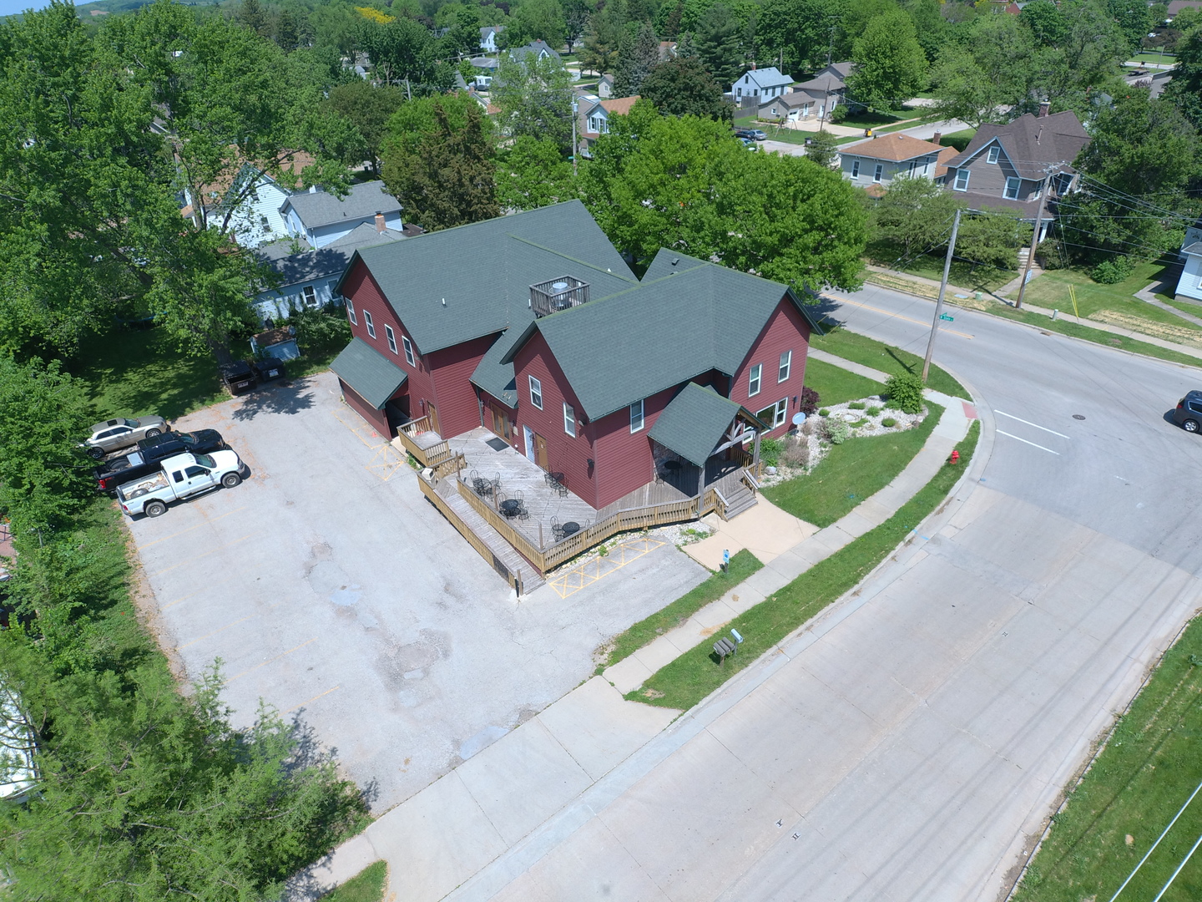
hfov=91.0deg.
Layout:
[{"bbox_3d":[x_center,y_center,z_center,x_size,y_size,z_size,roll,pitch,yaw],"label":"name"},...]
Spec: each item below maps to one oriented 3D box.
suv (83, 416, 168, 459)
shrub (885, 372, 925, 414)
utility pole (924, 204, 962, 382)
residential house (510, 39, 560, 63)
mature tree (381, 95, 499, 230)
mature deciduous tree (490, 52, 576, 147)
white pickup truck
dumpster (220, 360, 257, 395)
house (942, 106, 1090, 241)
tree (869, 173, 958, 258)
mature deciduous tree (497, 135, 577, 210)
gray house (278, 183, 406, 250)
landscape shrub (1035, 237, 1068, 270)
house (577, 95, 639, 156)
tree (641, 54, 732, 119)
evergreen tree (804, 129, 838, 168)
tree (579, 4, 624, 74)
[{"bbox_3d":[-29.478,-1.083,36.114,5.000,1.480,1.880,-27,43,-30],"label":"suv"},{"bbox_3d":[17.988,-3.432,34.647,2.100,2.300,2.100,-28,43,-31],"label":"shrub"},{"bbox_3d":[19.863,-8.564,34.510,0.380,10.447,0.380,-28,43,-31],"label":"utility pole"},{"bbox_3d":[-17.823,-104.750,157.294,12.500,8.095,11.000,-28,43,-31],"label":"residential house"},{"bbox_3d":[-15.342,-25.992,56.892,10.500,14.000,11.000,-28,43,-30],"label":"mature tree"},{"bbox_3d":[-11.261,-58.666,99.000,13.900,14.500,13.900,-2,36,0],"label":"mature deciduous tree"},{"bbox_3d":[-22.775,1.613,31.973,5.800,1.980,2.050,-27,42,-29],"label":"white pickup truck"},{"bbox_3d":[-25.437,-5.098,41.560,1.800,1.400,1.500,-27,43,-31],"label":"dumpster"},{"bbox_3d":[43.788,-29.016,62.334,14.000,10.500,10.500,-25,41,-28],"label":"house"},{"bbox_3d":[29.357,-21.940,55.500,8.000,7.300,8.000,-2,36,0],"label":"tree"},{"bbox_3d":[-7.574,-32.450,69.500,9.500,9.300,9.500,-2,36,0],"label":"mature deciduous tree"},{"bbox_3d":[-26.491,-23.149,61.625,10.000,7.500,8.300,-28,43,-30],"label":"gray house"},{"bbox_3d":[40.765,-17.650,52.766,2.800,2.500,2.800,-28,43,-30],"label":"landscape shrub"},{"bbox_3d":[1.029,-53.897,99.500,11.000,9.000,9.500,-27,43,-31],"label":"house"},{"bbox_3d":[16.673,-69.083,112.537,15.500,11.800,16.000,-28,43,-30],"label":"tree"},{"bbox_3d":[33.526,-44.811,87.357,5.200,5.600,5.200,-28,43,-30],"label":"evergreen tree"},{"bbox_3d":[-0.203,-113.963,163.982,12.880,16.040,12.880,-2,36,1],"label":"tree"}]

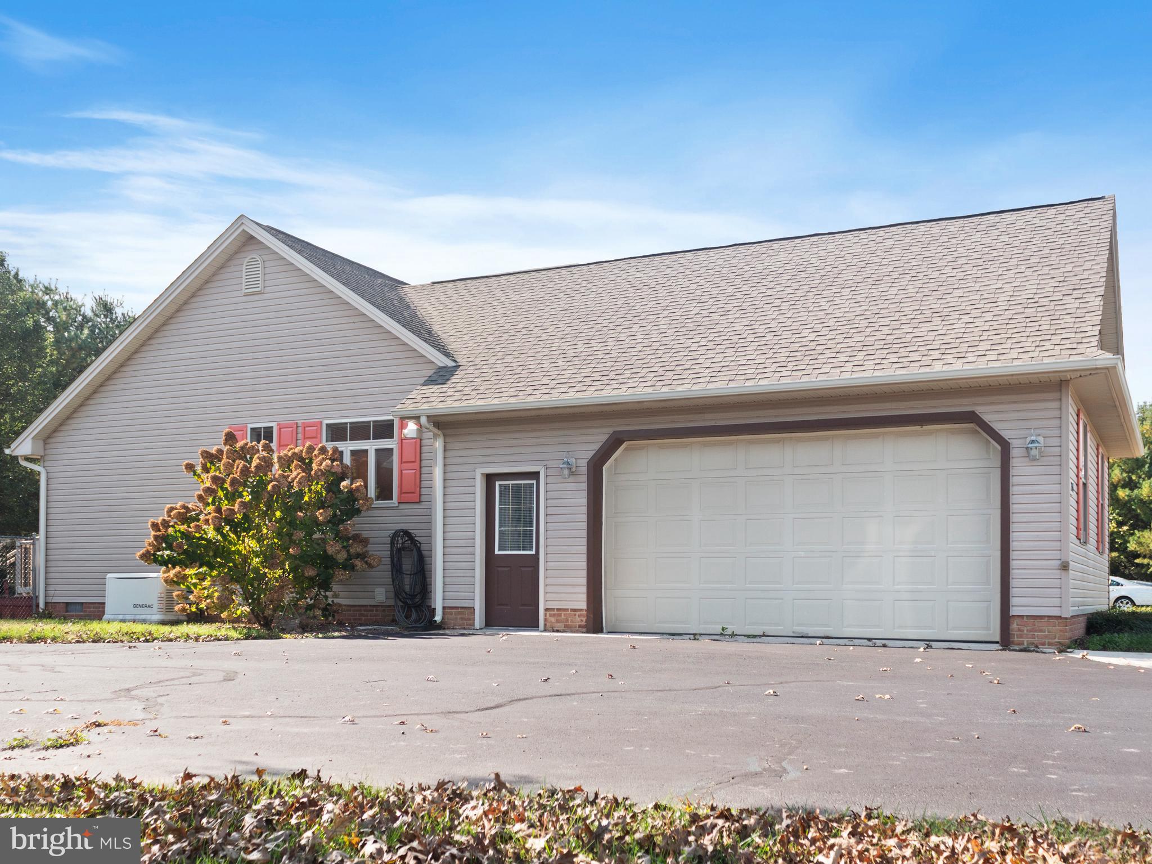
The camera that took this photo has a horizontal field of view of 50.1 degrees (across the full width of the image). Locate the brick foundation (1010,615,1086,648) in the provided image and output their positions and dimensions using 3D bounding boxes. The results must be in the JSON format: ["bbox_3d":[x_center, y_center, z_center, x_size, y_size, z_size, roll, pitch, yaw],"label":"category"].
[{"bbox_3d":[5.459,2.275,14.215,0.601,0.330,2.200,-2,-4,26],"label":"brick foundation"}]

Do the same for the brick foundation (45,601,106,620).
[{"bbox_3d":[-8.392,3.030,20.868,1.432,0.304,0.200,-2,-4,26],"label":"brick foundation"}]

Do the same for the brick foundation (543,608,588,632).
[{"bbox_3d":[-0.091,2.417,15.876,0.622,0.300,0.200,-2,-4,26],"label":"brick foundation"}]

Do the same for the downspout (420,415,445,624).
[{"bbox_3d":[-1.900,1.169,16.403,0.120,2.830,0.450,-2,-4,26],"label":"downspout"}]

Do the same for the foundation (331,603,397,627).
[{"bbox_3d":[-3.111,2.720,18.380,1.222,0.294,0.200,-2,-4,26],"label":"foundation"}]

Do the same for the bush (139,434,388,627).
[{"bbox_3d":[-4.450,1.357,17.272,2.950,2.750,2.300,-2,-4,26],"label":"bush"}]

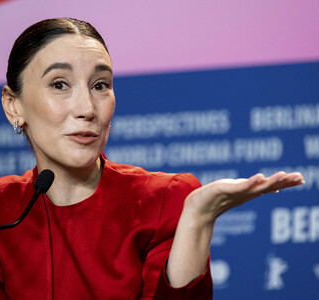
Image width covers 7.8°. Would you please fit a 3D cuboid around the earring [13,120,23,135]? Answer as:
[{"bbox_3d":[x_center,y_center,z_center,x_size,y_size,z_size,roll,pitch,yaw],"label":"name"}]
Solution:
[{"bbox_3d":[-0.205,-0.032,3.380,0.005,0.019,0.016,-3,-7,30],"label":"earring"}]

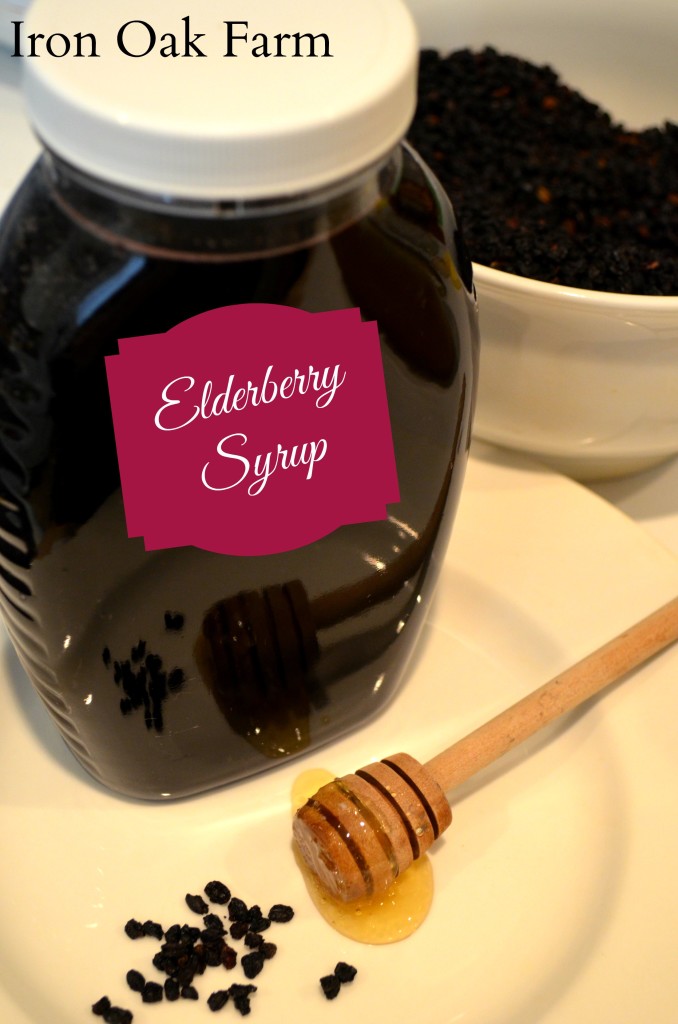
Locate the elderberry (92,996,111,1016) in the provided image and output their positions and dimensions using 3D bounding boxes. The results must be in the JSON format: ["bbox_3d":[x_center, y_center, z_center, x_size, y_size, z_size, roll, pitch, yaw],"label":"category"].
[{"bbox_3d":[-0.044,0.093,0.287,0.003,0.002,0.004,28,47,26],"label":"elderberry"}]

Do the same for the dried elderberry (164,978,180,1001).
[{"bbox_3d":[-0.034,0.096,0.310,0.003,0.003,0.005,-4,47,-5],"label":"dried elderberry"}]

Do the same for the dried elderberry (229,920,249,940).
[{"bbox_3d":[-0.019,0.082,0.300,0.003,0.003,0.004,30,48,27],"label":"dried elderberry"}]

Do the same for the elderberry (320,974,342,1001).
[{"bbox_3d":[-0.002,0.096,0.310,0.004,0.004,0.005,-5,47,-5],"label":"elderberry"}]

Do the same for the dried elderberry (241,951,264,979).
[{"bbox_3d":[-0.016,0.087,0.294,0.004,0.003,0.006,14,43,13],"label":"dried elderberry"}]

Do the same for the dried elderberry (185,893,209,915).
[{"bbox_3d":[-0.030,0.083,0.323,0.006,0.003,0.003,31,54,25],"label":"dried elderberry"}]

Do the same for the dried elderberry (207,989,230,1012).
[{"bbox_3d":[-0.024,0.098,0.308,0.005,0.003,0.003,-35,57,-29],"label":"dried elderberry"}]

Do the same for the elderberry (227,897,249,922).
[{"bbox_3d":[-0.021,0.084,0.322,0.004,0.004,0.006,-20,51,-19],"label":"elderberry"}]

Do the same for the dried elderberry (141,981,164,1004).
[{"bbox_3d":[-0.035,0.091,0.289,0.004,0.003,0.004,2,42,-1],"label":"dried elderberry"}]

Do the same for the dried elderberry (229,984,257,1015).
[{"bbox_3d":[-0.018,0.092,0.289,0.004,0.003,0.007,-12,44,-16],"label":"dried elderberry"}]

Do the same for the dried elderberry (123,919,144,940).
[{"bbox_3d":[-0.043,0.087,0.318,0.004,0.003,0.004,1,47,-1],"label":"dried elderberry"}]

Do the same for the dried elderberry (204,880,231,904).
[{"bbox_3d":[-0.024,0.076,0.306,0.006,0.003,0.004,33,49,29],"label":"dried elderberry"}]

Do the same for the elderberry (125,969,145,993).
[{"bbox_3d":[-0.038,0.089,0.291,0.003,0.003,0.005,-29,50,-31],"label":"elderberry"}]

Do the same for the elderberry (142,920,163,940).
[{"bbox_3d":[-0.039,0.087,0.319,0.005,0.003,0.003,21,50,17],"label":"elderberry"}]

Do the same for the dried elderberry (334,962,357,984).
[{"bbox_3d":[0.001,0.094,0.312,0.005,0.004,0.004,18,49,15],"label":"dried elderberry"}]

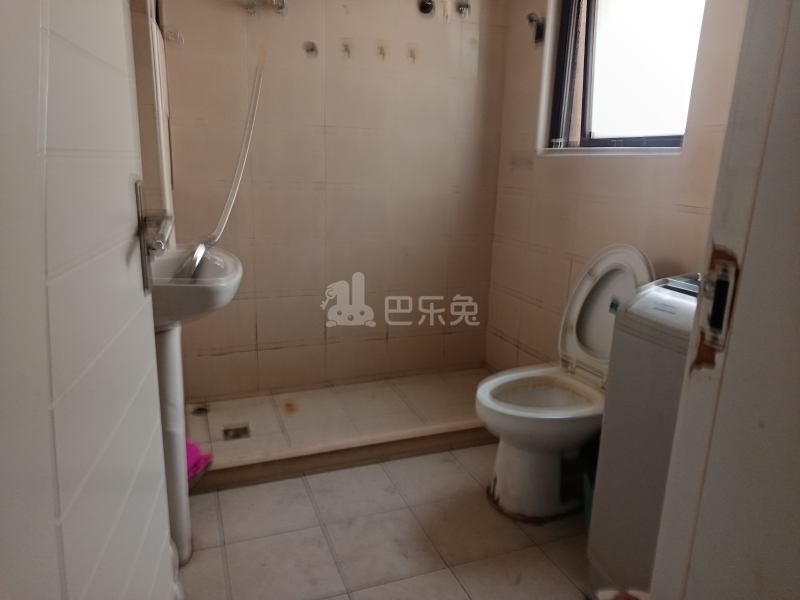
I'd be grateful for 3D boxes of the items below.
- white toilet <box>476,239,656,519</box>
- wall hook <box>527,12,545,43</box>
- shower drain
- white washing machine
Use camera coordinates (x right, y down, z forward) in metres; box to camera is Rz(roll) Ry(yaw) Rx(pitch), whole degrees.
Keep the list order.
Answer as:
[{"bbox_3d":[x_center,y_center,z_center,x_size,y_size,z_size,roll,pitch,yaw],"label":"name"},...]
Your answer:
[{"bbox_3d":[0.519,0.256,1.890,0.590,0.872,0.410,-5,16,-26],"label":"white toilet"},{"bbox_3d":[0.607,-1.215,2.479,0.054,0.107,0.045,-4,15,-20],"label":"wall hook"},{"bbox_3d":[-0.697,0.566,2.374,0.103,0.010,0.108,-4,15,-20],"label":"shower drain"},{"bbox_3d":[0.883,0.408,1.336,0.540,0.870,0.530,-4,15,-20],"label":"white washing machine"}]

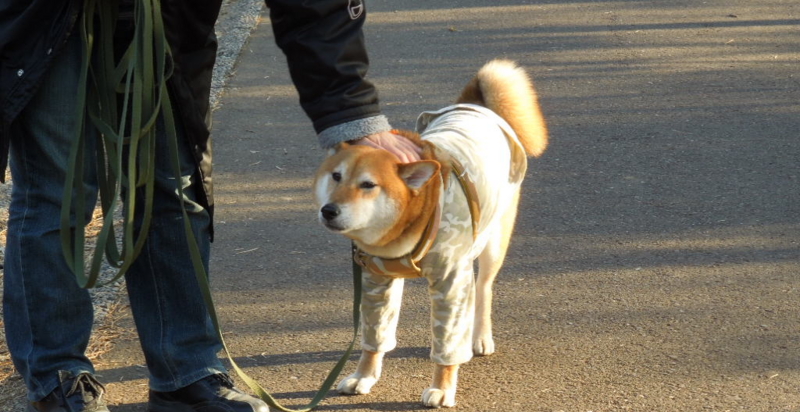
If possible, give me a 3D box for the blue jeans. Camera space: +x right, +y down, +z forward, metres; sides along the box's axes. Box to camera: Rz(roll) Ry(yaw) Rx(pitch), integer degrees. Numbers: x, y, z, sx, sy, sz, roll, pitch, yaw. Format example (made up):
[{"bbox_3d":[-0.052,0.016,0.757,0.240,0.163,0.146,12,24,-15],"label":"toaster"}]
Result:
[{"bbox_3d":[-0.541,-0.058,6.552,0.430,0.880,0.290,-8,12,-40],"label":"blue jeans"}]

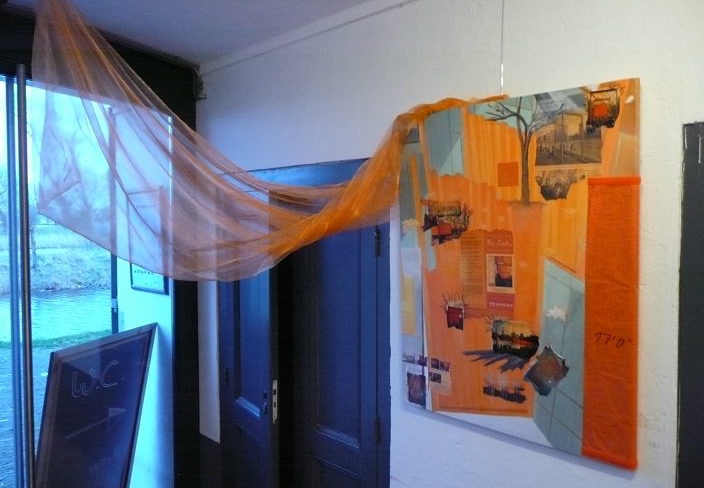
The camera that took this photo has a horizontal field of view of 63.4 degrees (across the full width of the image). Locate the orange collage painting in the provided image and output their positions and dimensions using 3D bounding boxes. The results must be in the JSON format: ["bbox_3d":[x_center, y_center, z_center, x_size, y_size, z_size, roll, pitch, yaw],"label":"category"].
[{"bbox_3d":[0.482,0.075,1.811,0.800,1.040,0.045,2,3,45],"label":"orange collage painting"}]

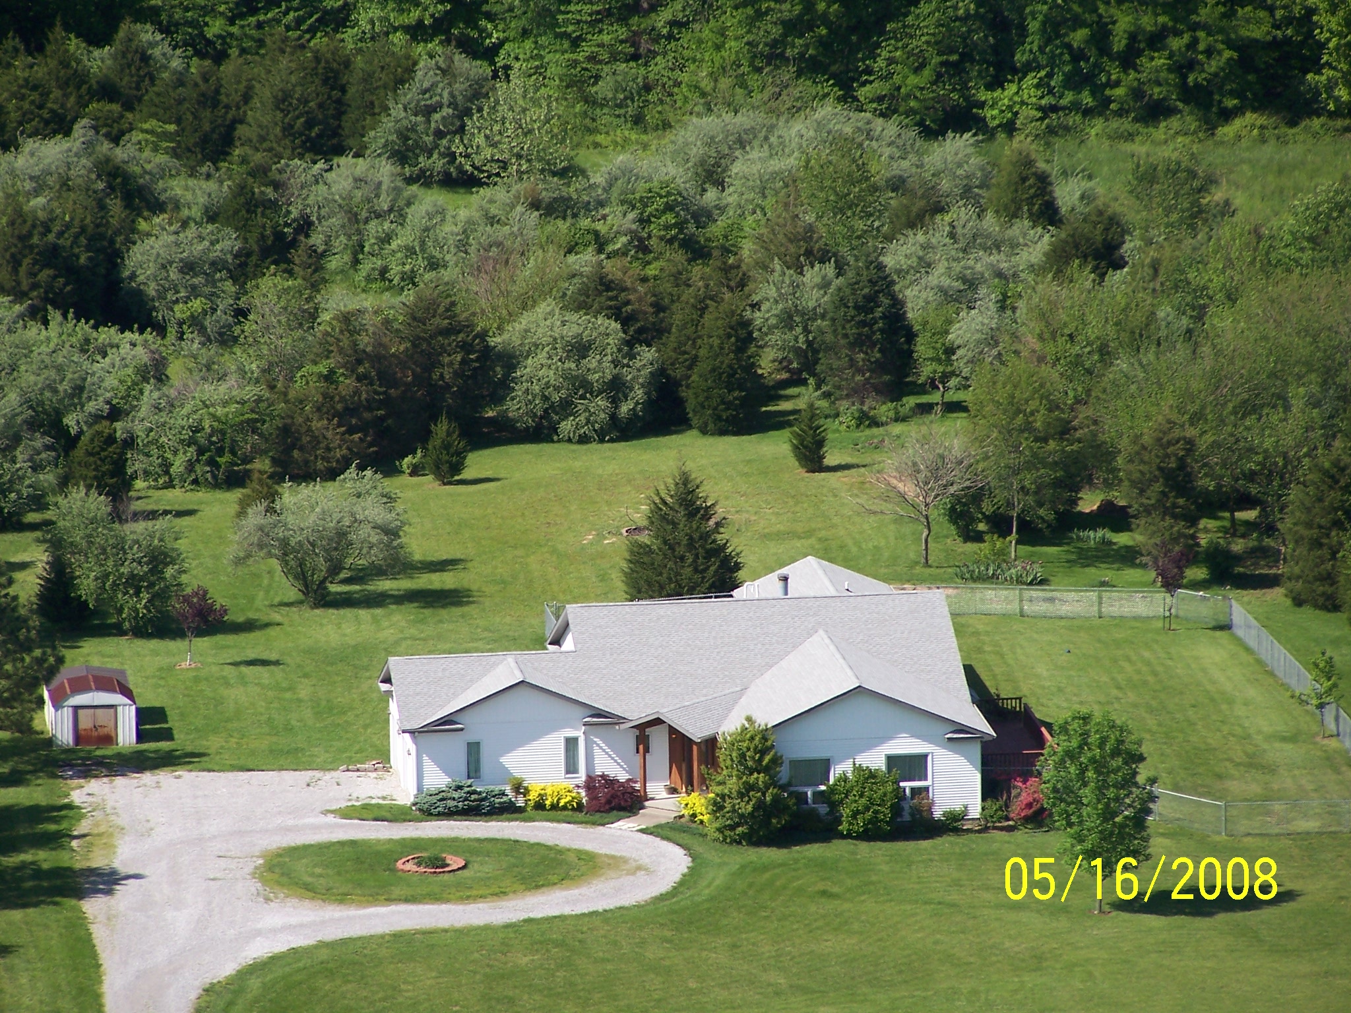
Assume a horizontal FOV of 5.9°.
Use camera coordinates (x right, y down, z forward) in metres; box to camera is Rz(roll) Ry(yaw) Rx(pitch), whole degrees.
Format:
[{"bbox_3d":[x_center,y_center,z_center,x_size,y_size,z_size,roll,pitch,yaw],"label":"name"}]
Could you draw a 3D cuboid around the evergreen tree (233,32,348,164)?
[{"bbox_3d":[-17.074,-17.877,582.196,5.051,6.003,4.900,0,12,0],"label":"evergreen tree"}]

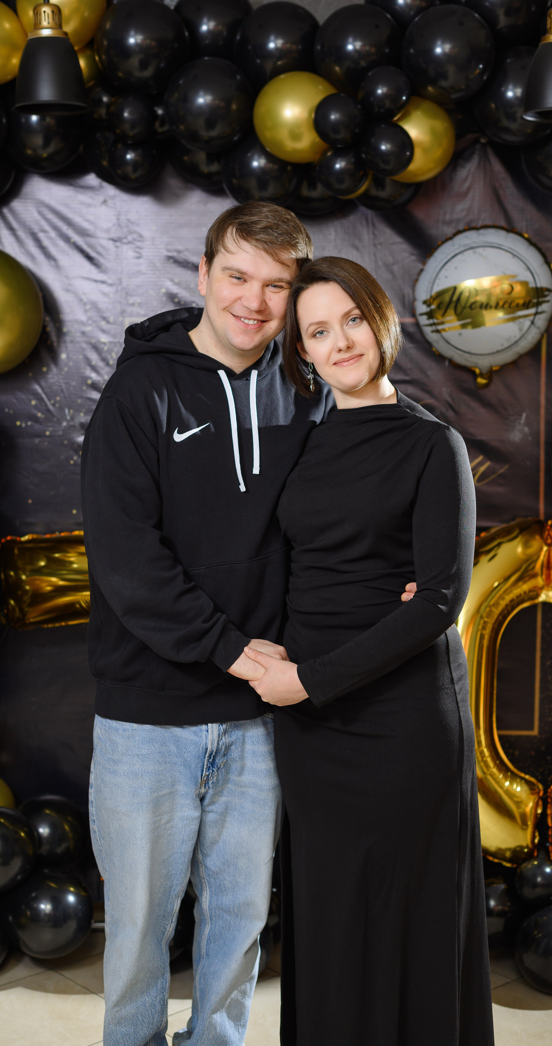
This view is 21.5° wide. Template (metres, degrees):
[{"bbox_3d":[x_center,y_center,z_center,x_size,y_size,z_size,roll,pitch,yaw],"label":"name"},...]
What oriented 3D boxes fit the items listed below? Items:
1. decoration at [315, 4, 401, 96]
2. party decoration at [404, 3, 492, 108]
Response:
[{"bbox_3d":[0.197,-1.133,3.484,0.207,0.211,0.215,0,6,0],"label":"decoration"},{"bbox_3d":[0.406,-1.104,3.426,0.214,0.226,0.227,0,6,0],"label":"party decoration"}]

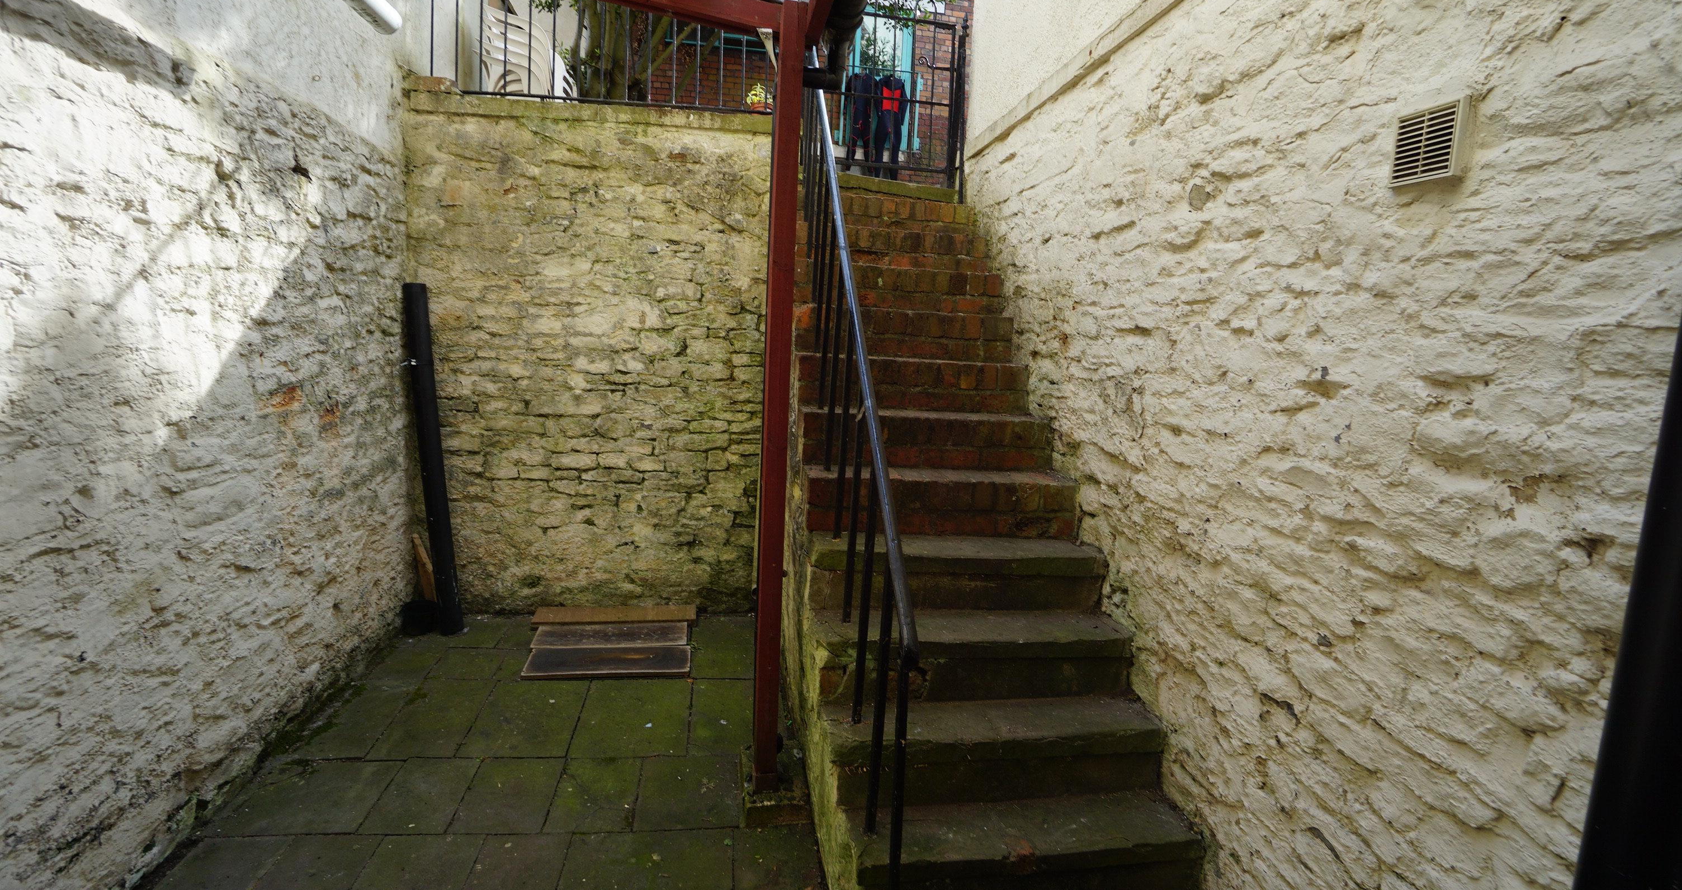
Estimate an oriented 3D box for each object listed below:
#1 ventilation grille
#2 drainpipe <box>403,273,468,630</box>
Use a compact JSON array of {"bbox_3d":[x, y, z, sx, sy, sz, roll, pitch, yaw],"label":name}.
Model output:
[{"bbox_3d":[1.169,-0.593,1.389,0.030,0.141,0.134,2,7,-9],"label":"ventilation grille"},{"bbox_3d":[-2.248,0.087,3.867,0.110,1.912,0.110,-5,3,-8],"label":"drainpipe"}]

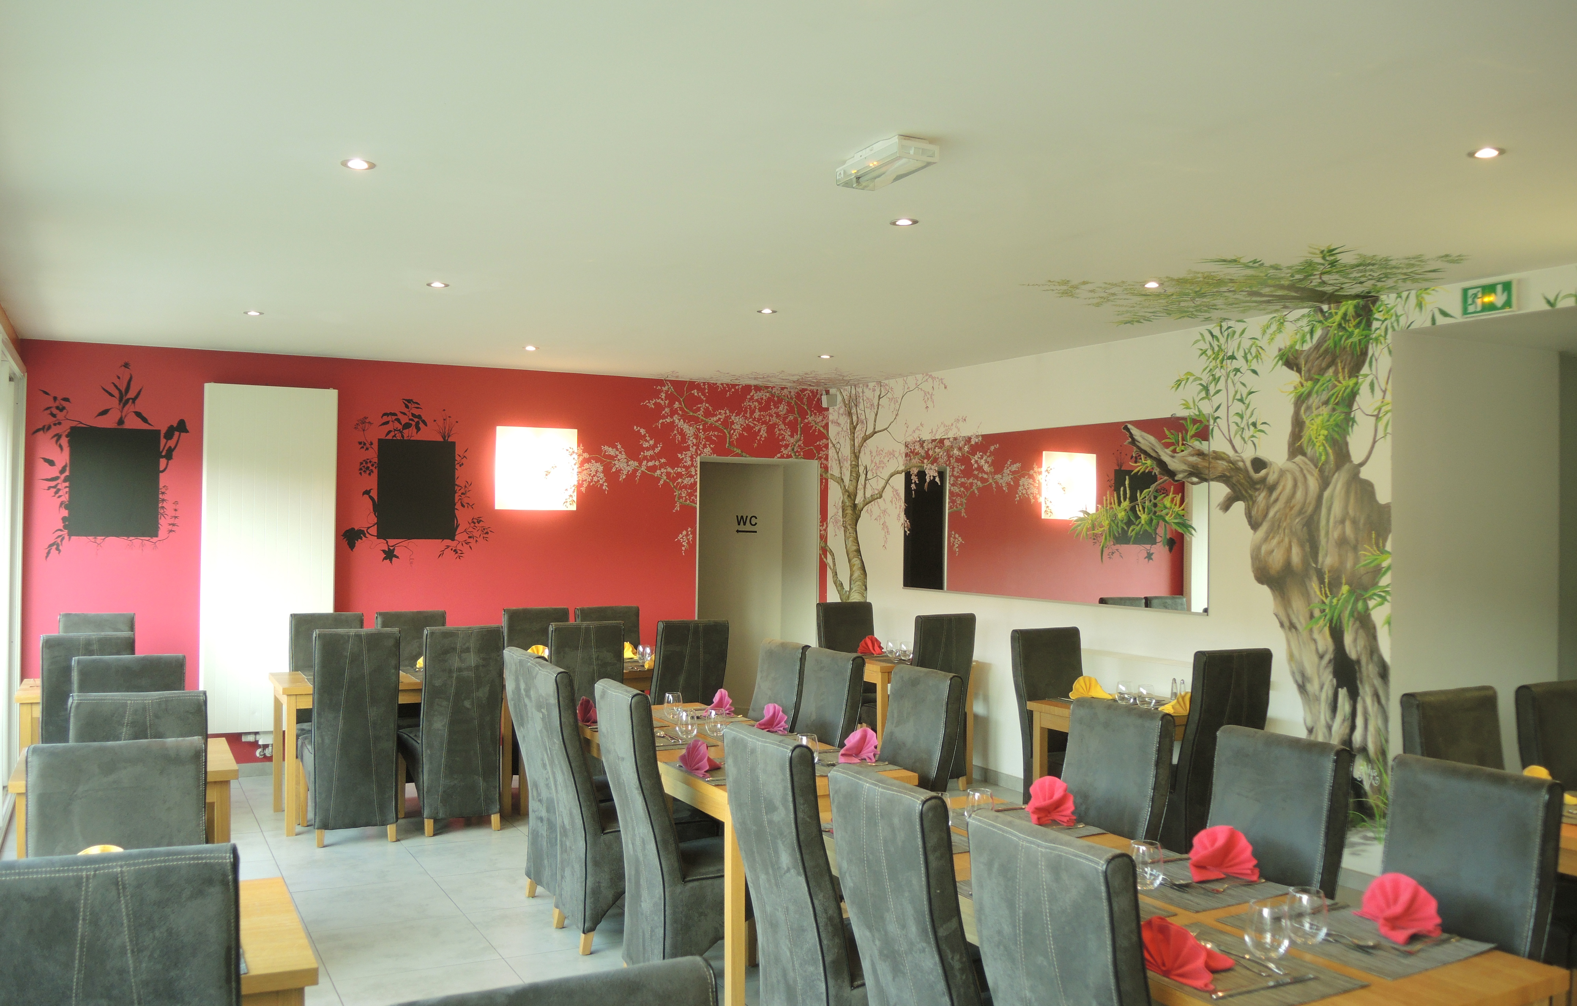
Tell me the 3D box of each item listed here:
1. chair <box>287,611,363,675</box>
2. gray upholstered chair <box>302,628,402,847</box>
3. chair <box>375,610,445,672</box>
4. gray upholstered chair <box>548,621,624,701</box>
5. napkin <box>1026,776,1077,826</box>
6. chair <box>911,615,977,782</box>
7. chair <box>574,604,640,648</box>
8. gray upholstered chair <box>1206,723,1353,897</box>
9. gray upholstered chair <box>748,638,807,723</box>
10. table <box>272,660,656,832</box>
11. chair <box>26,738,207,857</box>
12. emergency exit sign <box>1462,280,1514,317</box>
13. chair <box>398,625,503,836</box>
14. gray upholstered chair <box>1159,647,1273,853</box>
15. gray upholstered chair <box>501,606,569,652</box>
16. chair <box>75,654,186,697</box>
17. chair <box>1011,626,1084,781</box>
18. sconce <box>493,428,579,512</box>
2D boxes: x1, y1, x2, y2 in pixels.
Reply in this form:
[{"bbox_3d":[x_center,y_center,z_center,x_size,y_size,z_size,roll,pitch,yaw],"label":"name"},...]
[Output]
[{"bbox_3d":[-2.565,1.175,7.178,0.420,1.070,0.580,1,-1,-22],"label":"chair"},{"bbox_3d":[-2.265,1.172,6.579,0.400,1.085,0.650,1,-1,-26],"label":"gray upholstered chair"},{"bbox_3d":[-2.142,1.174,7.333,0.450,1.070,0.600,1,-1,-23],"label":"chair"},{"bbox_3d":[-1.219,1.192,7.125,0.400,1.085,0.650,1,-1,-26],"label":"gray upholstered chair"},{"bbox_3d":[0.785,0.885,3.819,0.090,0.120,0.165,1,-1,-28],"label":"napkin"},{"bbox_3d":[0.824,1.229,8.021,0.400,1.085,0.650,1,-1,-30],"label":"chair"},{"bbox_3d":[-1.032,1.194,7.821,0.420,1.070,0.580,1,-1,-28],"label":"chair"},{"bbox_3d":[1.083,1.153,3.247,0.580,1.070,0.420,1,-1,-31],"label":"gray upholstered chair"},{"bbox_3d":[-0.253,1.175,5.742,0.600,1.070,0.450,1,-1,-31],"label":"gray upholstered chair"},{"bbox_3d":[-1.681,1.346,7.343,2.370,0.745,0.720,1,-1,-28],"label":"table"},{"bbox_3d":[-1.565,1.124,2.909,0.450,1.070,0.600,1,-1,-23],"label":"chair"},{"bbox_3d":[2.855,-0.834,5.199,0.040,0.125,0.235,1,-1,-29],"label":"emergency exit sign"},{"bbox_3d":[-1.772,1.171,6.805,0.450,1.070,0.600,1,-1,-25],"label":"chair"},{"bbox_3d":[1.878,1.210,6.022,0.400,1.085,0.650,1,-1,-28],"label":"gray upholstered chair"},{"bbox_3d":[-1.471,1.186,7.711,0.450,1.070,0.600,1,-1,-22],"label":"gray upholstered chair"},{"bbox_3d":[-2.526,1.147,4.882,0.420,1.070,0.580,1,-1,-28],"label":"chair"},{"bbox_3d":[1.495,1.204,6.543,0.450,1.070,0.600,1,-1,-27],"label":"chair"},{"bbox_3d":[-1.728,-0.231,8.795,0.560,0.560,0.090,1,-1,-28],"label":"sconce"}]

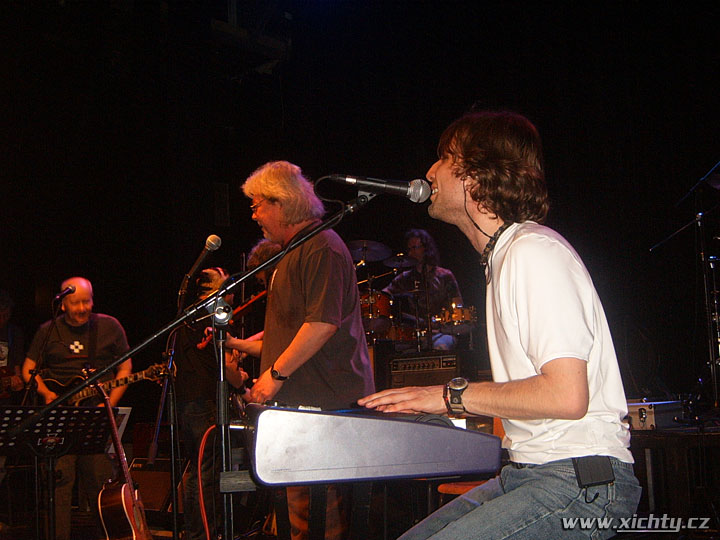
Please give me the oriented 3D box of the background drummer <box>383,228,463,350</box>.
[{"bbox_3d":[0.450,0.340,6.880,0.620,1.280,0.750,-7,-10,25],"label":"background drummer"}]

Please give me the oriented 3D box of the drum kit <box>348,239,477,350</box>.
[{"bbox_3d":[0.190,0.370,6.650,1.500,1.200,1.150,-7,-10,25],"label":"drum kit"}]

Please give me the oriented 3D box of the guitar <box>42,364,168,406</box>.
[{"bbox_3d":[-1.224,0.575,4.650,0.980,0.330,0.070,-20,-17,32],"label":"guitar"}]

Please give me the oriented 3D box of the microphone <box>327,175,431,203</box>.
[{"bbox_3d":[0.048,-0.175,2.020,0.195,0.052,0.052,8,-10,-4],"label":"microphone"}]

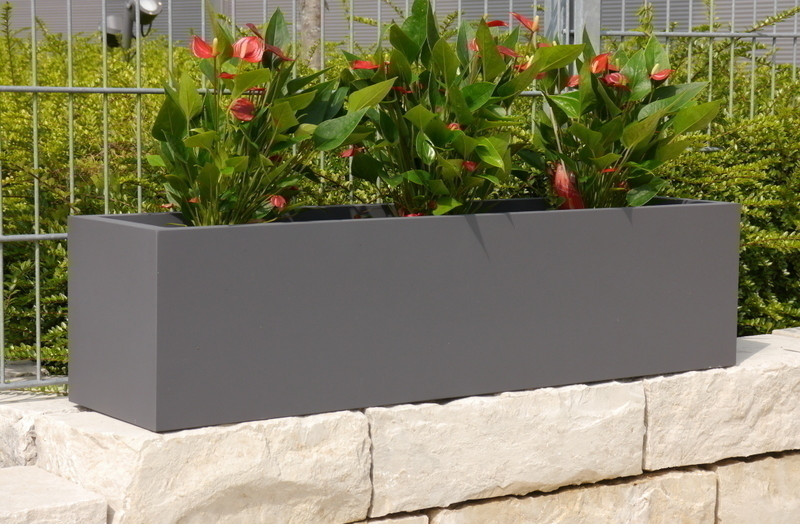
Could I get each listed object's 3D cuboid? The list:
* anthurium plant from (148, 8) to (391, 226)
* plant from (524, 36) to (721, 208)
[{"bbox_3d":[-0.176,-0.183,2.587,0.300,0.315,0.270,-4,7,-35],"label":"anthurium plant"},{"bbox_3d":[0.340,-0.202,2.953,0.280,0.287,0.260,1,6,0],"label":"plant"}]

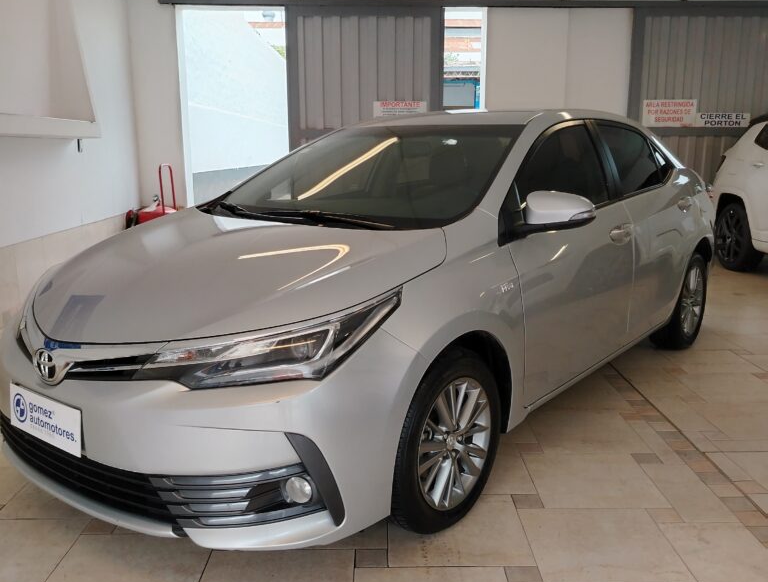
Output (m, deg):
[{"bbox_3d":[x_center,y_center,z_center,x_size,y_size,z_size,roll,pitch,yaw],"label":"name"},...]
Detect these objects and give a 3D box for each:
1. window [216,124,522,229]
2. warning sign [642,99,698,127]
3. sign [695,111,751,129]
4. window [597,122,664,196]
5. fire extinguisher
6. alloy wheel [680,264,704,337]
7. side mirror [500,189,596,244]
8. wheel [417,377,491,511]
[{"bbox_3d":[-0.078,-0.539,3.108,1.380,0.120,0.970,9,40,37],"label":"window"},{"bbox_3d":[3.137,-1.939,7.785,0.616,0.292,0.015,0,11,0],"label":"warning sign"},{"bbox_3d":[3.737,-1.872,7.802,0.598,0.154,0.015,0,11,0],"label":"sign"},{"bbox_3d":[1.257,-0.675,3.608,0.050,0.365,0.680,-25,-7,39],"label":"window"},{"bbox_3d":[-2.327,-0.726,7.187,0.480,1.110,0.460,4,12,20],"label":"fire extinguisher"},{"bbox_3d":[1.853,0.067,4.449,0.160,0.440,0.440,9,14,37],"label":"alloy wheel"},{"bbox_3d":[0.586,-0.266,2.489,0.240,0.190,0.240,9,14,37],"label":"side mirror"},{"bbox_3d":[0.179,0.490,2.373,0.160,0.440,0.440,9,14,37],"label":"wheel"}]

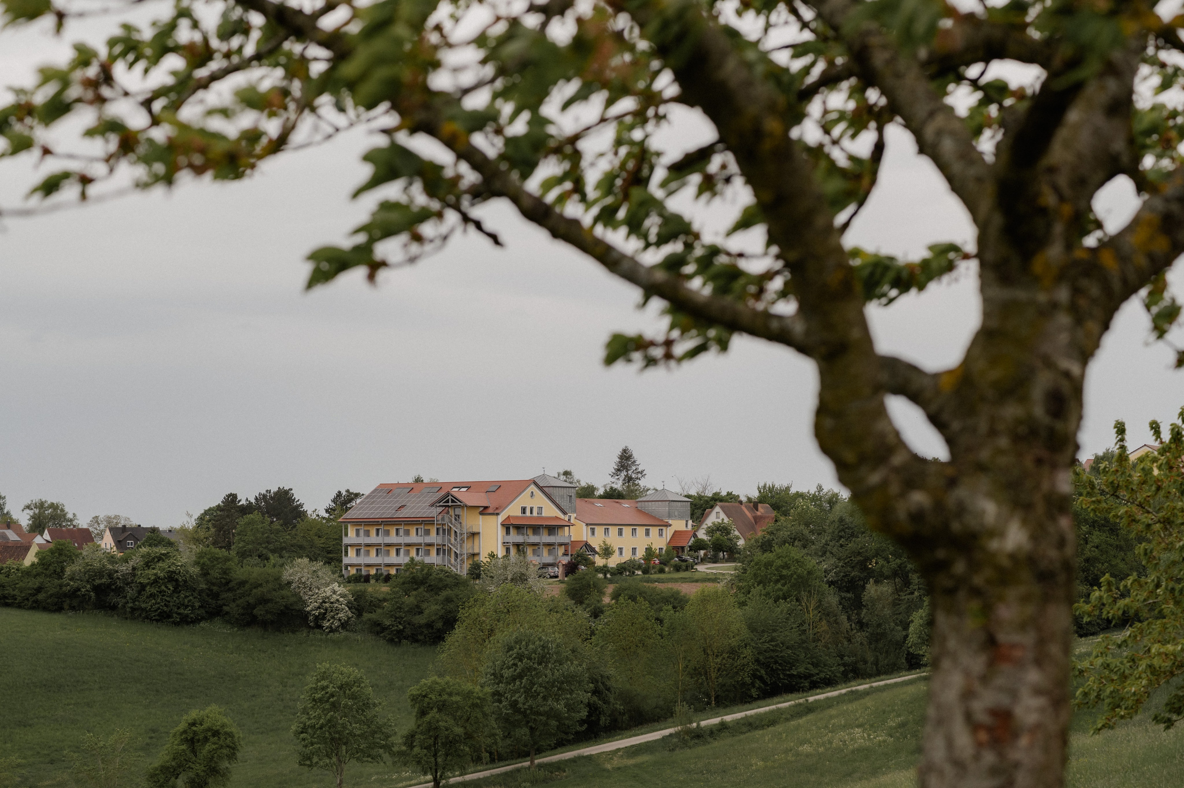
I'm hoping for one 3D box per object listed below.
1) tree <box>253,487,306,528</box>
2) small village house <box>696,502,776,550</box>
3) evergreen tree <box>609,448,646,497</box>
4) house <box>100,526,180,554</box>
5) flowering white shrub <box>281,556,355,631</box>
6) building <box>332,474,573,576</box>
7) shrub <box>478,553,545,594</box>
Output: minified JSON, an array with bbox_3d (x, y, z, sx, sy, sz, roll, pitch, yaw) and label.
[{"bbox_3d":[-49.720,20.960,444.550,8.690,12.350,8.000,0,-4,-6],"label":"tree"},{"bbox_3d":[23.810,21.720,441.160,10.200,8.980,14.000,-3,-4,36],"label":"small village house"},{"bbox_3d":[5.650,17.900,454.760,6.330,18.500,6.200,0,-4,1],"label":"evergreen tree"},{"bbox_3d":[-105.620,35.570,653.410,16.000,9.110,10.500,2,-4,-33],"label":"house"},{"bbox_3d":[-27.840,20.460,284.280,7.170,7.510,6.500,0,-4,-6],"label":"flowering white shrub"},{"bbox_3d":[-19.160,19.460,395.560,29.800,14.300,17.800,-3,-4,36],"label":"building"},{"bbox_3d":[-9.440,21.630,329.290,8.090,5.660,7.000,0,-4,-2],"label":"shrub"}]

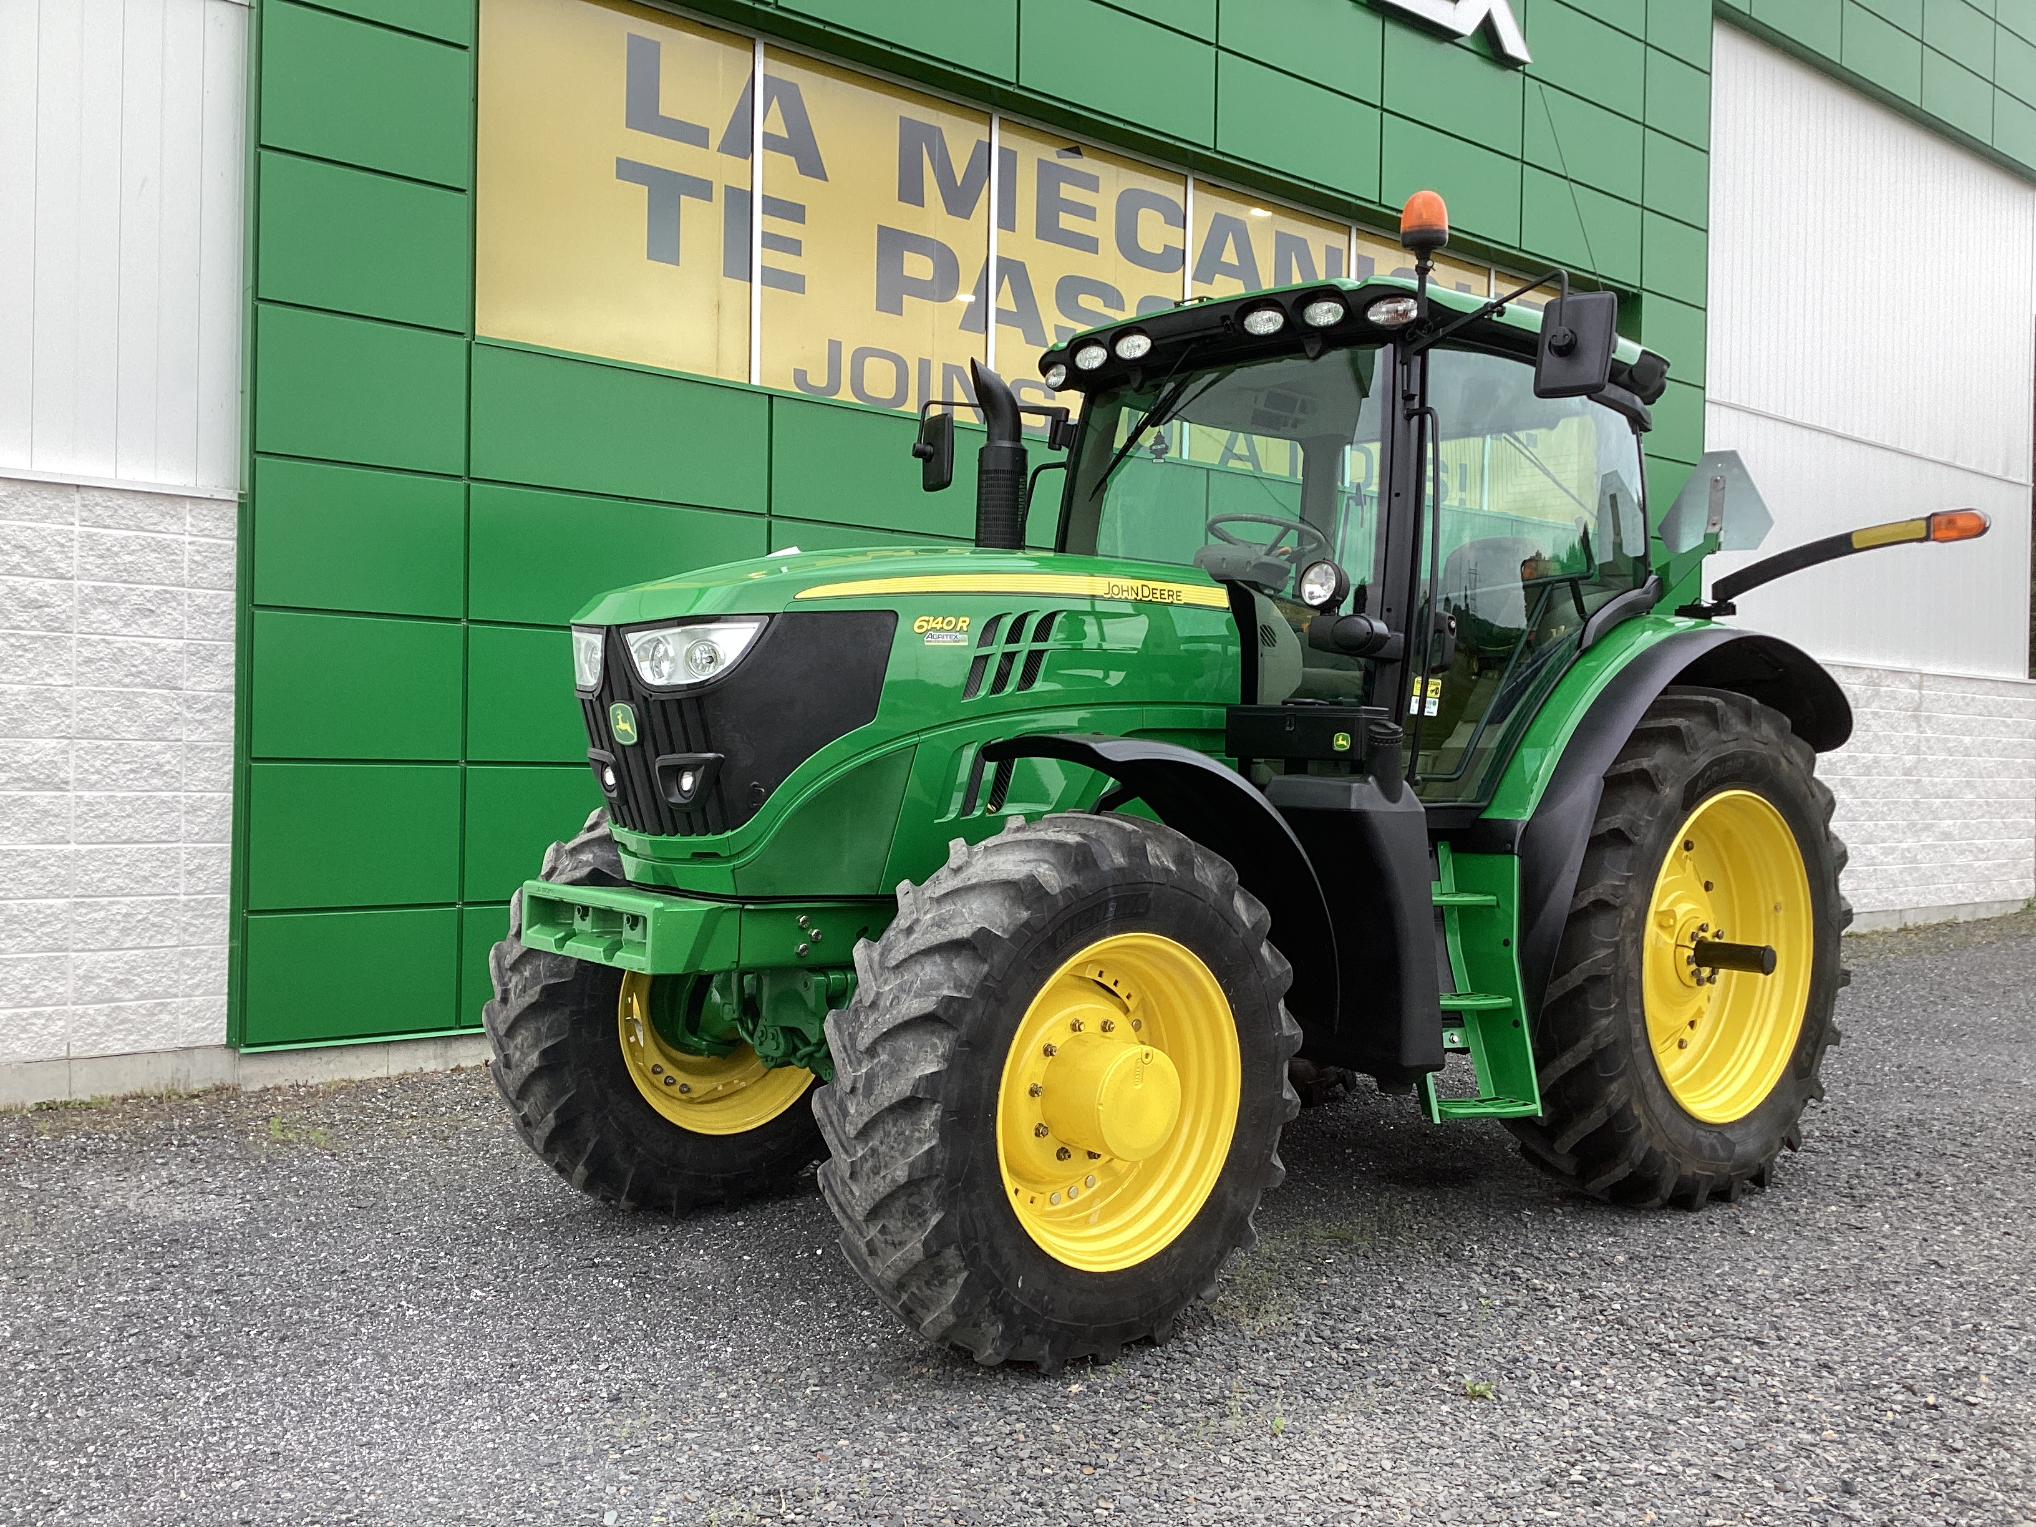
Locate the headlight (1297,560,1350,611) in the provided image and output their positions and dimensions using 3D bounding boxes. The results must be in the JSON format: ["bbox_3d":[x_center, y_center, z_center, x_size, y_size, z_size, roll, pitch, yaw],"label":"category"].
[{"bbox_3d":[0.863,-0.502,5.139,0.085,0.139,0.138,1,1,-40],"label":"headlight"}]

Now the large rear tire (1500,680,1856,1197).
[{"bbox_3d":[2.270,0.631,6.307,1.806,1.786,0.475,1,1,-40],"label":"large rear tire"}]

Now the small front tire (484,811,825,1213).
[{"bbox_3d":[-1.007,0.743,5.862,1.380,1.360,0.380,1,1,-40],"label":"small front tire"}]

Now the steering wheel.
[{"bbox_3d":[0.849,-0.775,6.201,0.400,0.080,0.400,22,-12,-39],"label":"steering wheel"}]

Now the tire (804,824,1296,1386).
[{"bbox_3d":[0.145,0.800,4.540,1.380,1.360,0.380,1,1,-40],"label":"tire"}]

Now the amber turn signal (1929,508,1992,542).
[{"bbox_3d":[2.990,-0.757,5.800,0.065,0.090,0.175,1,-4,-40],"label":"amber turn signal"}]

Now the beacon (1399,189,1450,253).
[{"bbox_3d":[1.187,-1.584,5.324,0.138,0.185,0.138,2,1,0],"label":"beacon"}]

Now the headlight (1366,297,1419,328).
[{"bbox_3d":[1.131,-1.340,5.433,0.165,0.090,0.080,2,1,32],"label":"headlight"}]

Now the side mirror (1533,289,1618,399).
[{"bbox_3d":[1.504,-1.131,4.918,0.080,0.265,0.210,12,-5,-40],"label":"side mirror"}]

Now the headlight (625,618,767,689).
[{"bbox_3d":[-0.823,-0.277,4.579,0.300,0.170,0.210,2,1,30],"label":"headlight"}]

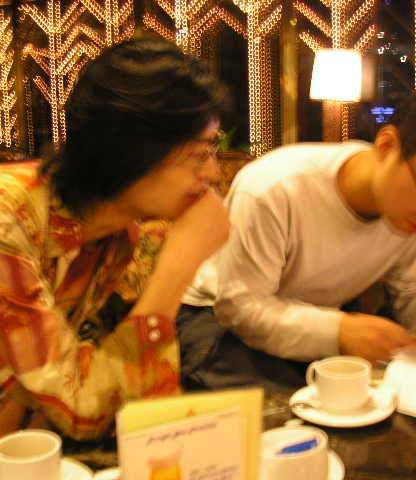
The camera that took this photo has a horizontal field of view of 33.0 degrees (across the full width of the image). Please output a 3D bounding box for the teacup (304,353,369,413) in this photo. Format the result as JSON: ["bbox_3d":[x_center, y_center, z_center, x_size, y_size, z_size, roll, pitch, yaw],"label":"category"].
[{"bbox_3d":[0.181,0.204,0.996,0.103,0.055,0.078,7,15,37],"label":"teacup"}]

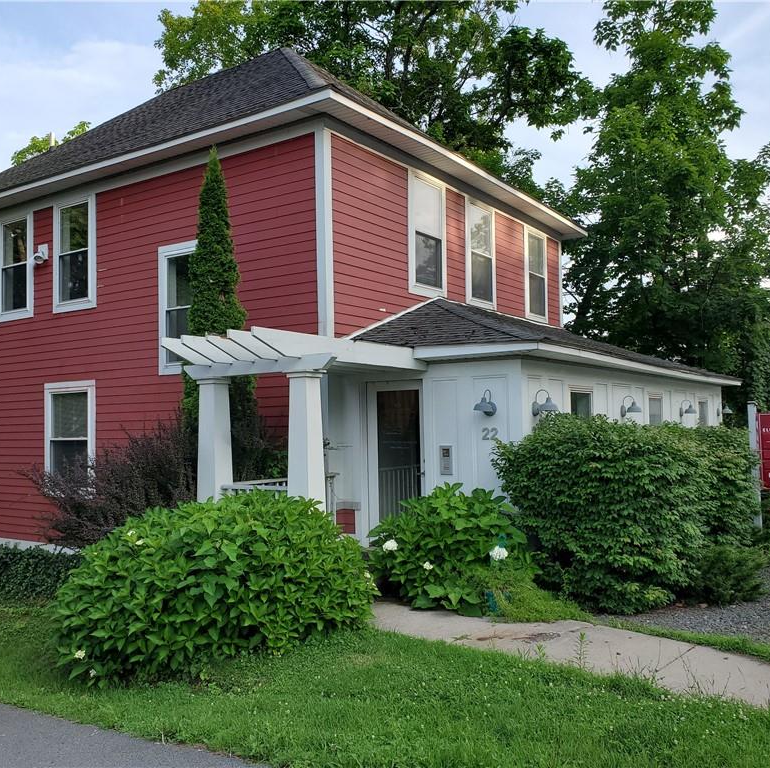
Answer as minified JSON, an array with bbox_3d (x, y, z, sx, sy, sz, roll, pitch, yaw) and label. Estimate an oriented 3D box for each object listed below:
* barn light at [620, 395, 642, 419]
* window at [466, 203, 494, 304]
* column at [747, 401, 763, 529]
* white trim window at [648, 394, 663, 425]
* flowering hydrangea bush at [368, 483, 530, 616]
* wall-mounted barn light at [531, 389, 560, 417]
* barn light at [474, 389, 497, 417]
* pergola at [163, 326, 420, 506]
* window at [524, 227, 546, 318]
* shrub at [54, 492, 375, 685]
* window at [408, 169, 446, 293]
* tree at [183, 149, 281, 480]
[{"bbox_3d":[3.600,0.341,11.165,0.275,0.310,0.220,-3,-3,33],"label":"barn light"},{"bbox_3d":[1.623,-2.138,12.770,0.120,1.753,1.099,-3,-3,33],"label":"window"},{"bbox_3d":[4.650,1.080,9.600,0.110,1.740,0.110,-6,-3,25],"label":"column"},{"bbox_3d":[4.553,0.670,12.808,0.120,1.000,1.020,-3,-3,33],"label":"white trim window"},{"bbox_3d":[0.564,1.401,6.755,1.250,1.020,1.350,-1,-3,0],"label":"flowering hydrangea bush"},{"bbox_3d":[1.761,0.218,8.356,0.275,0.310,0.220,-3,-3,33],"label":"wall-mounted barn light"},{"bbox_3d":[1.077,0.213,8.230,0.220,0.310,0.290,-3,-3,33],"label":"barn light"},{"bbox_3d":[-0.752,0.781,7.849,1.900,2.420,2.850,-3,-3,33],"label":"pergola"},{"bbox_3d":[2.944,-2.086,14.789,0.120,1.744,1.109,-3,-3,33],"label":"window"},{"bbox_3d":[-1.165,1.372,5.628,1.450,1.100,2.150,-3,-3,33],"label":"shrub"},{"bbox_3d":[0.662,-2.154,11.299,0.120,1.726,1.123,-3,-3,33],"label":"window"},{"bbox_3d":[-1.965,-0.308,9.045,0.920,5.000,0.920,-3,-3,33],"label":"tree"}]

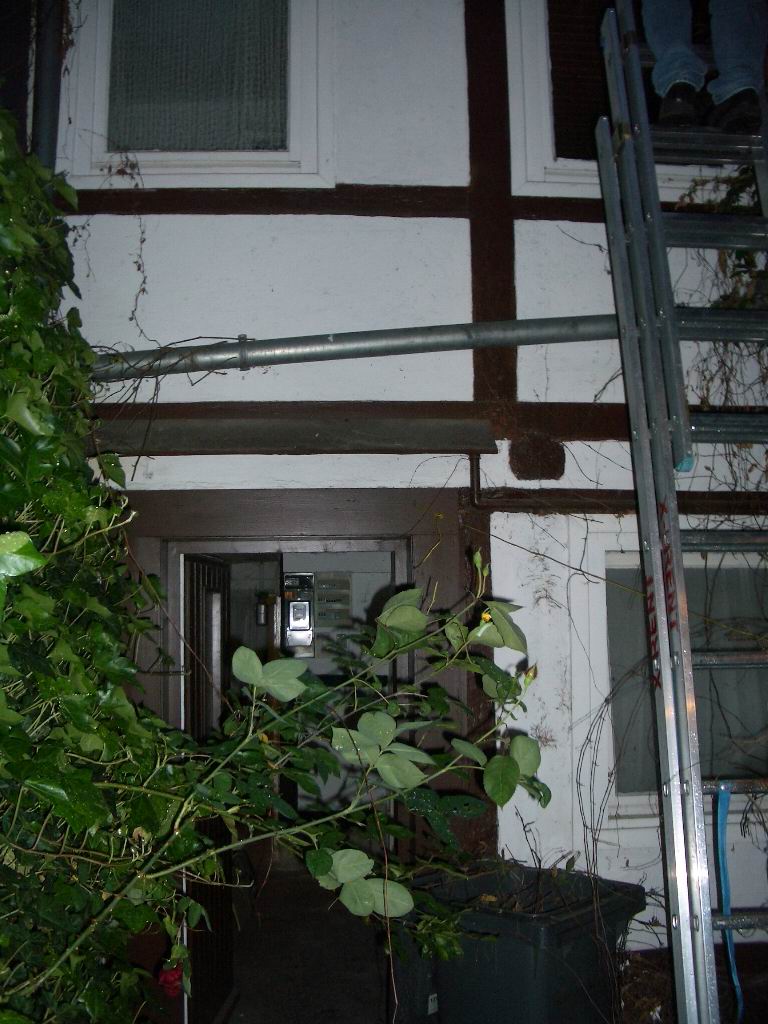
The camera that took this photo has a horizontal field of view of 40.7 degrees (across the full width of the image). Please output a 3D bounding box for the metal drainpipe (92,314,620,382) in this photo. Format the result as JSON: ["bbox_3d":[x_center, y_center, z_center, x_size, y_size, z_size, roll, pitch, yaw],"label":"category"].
[{"bbox_3d":[-0.048,-0.637,4.001,2.216,0.100,0.100,-5,-4,-4],"label":"metal drainpipe"}]

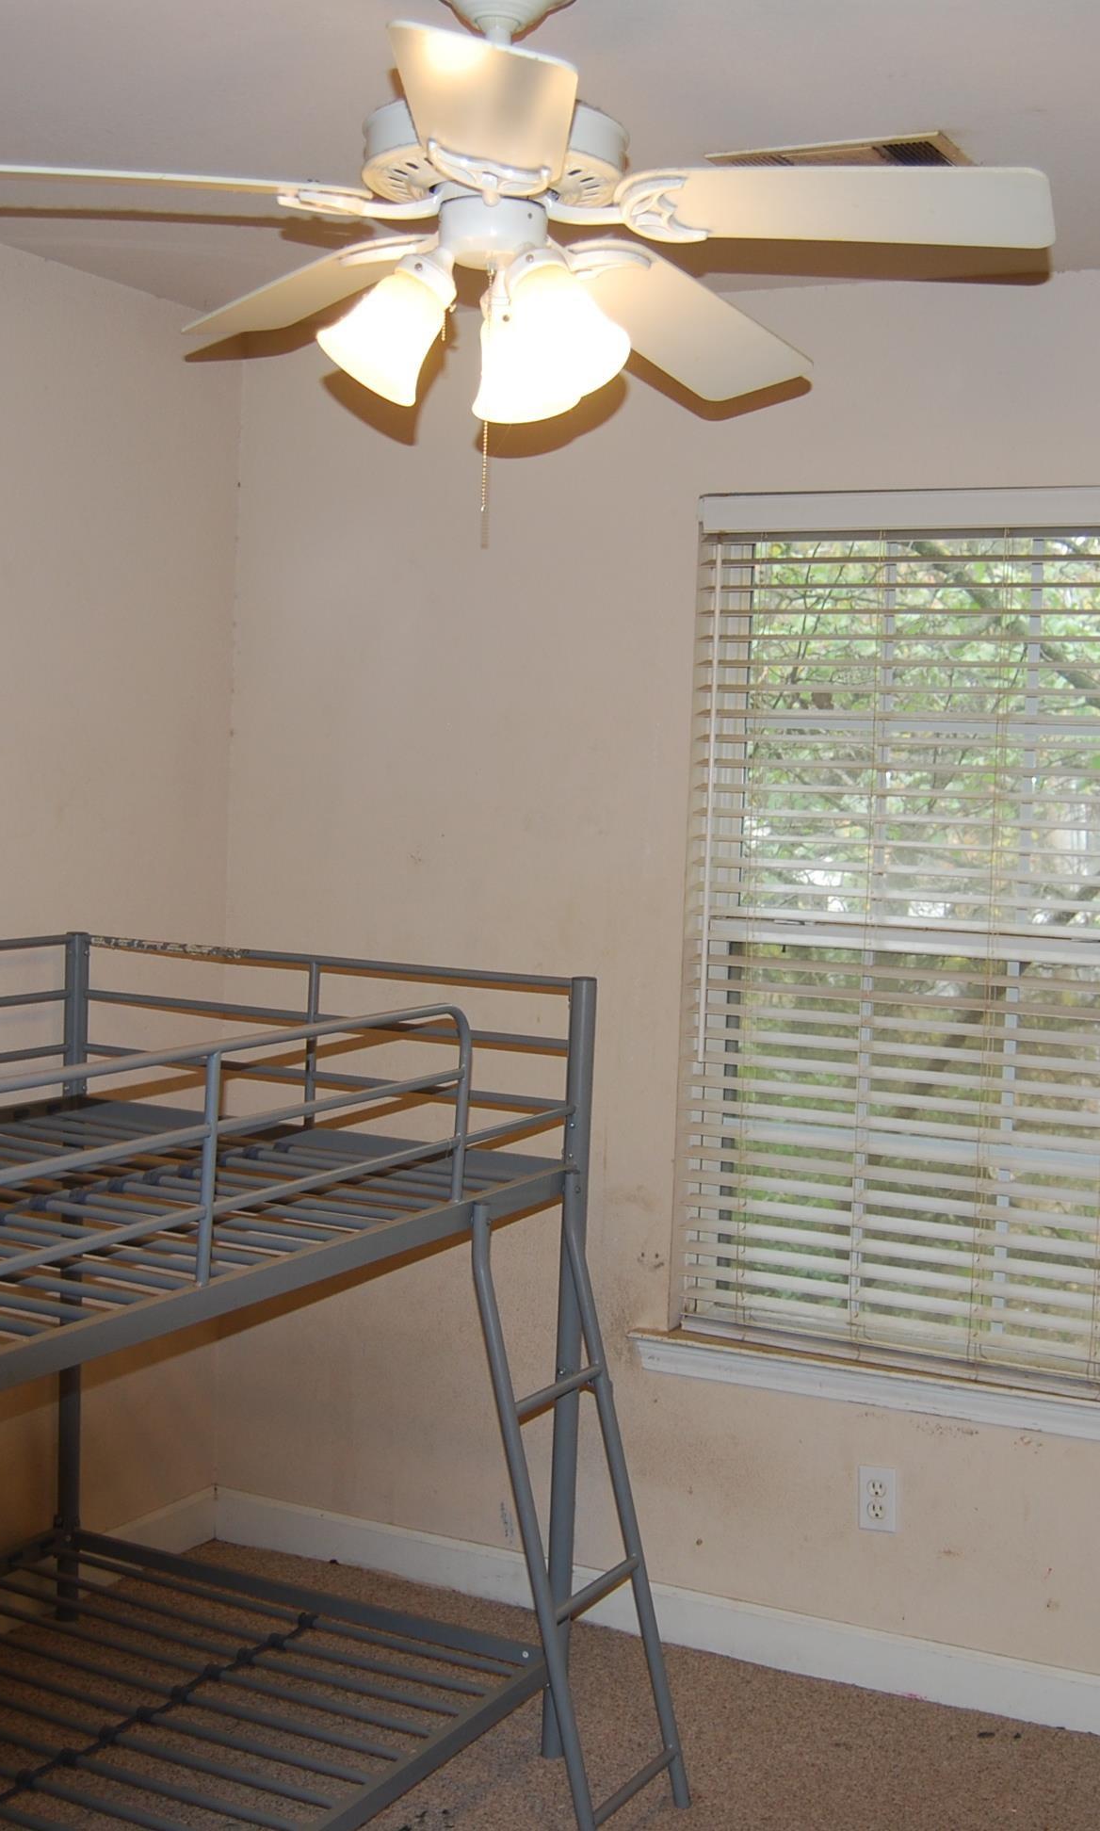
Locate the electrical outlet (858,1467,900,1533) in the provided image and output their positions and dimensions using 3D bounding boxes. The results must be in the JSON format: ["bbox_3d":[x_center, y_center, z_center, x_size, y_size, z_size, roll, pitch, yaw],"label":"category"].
[{"bbox_3d":[0.574,1.022,3.583,0.071,0.115,0.012,4,5,25],"label":"electrical outlet"}]

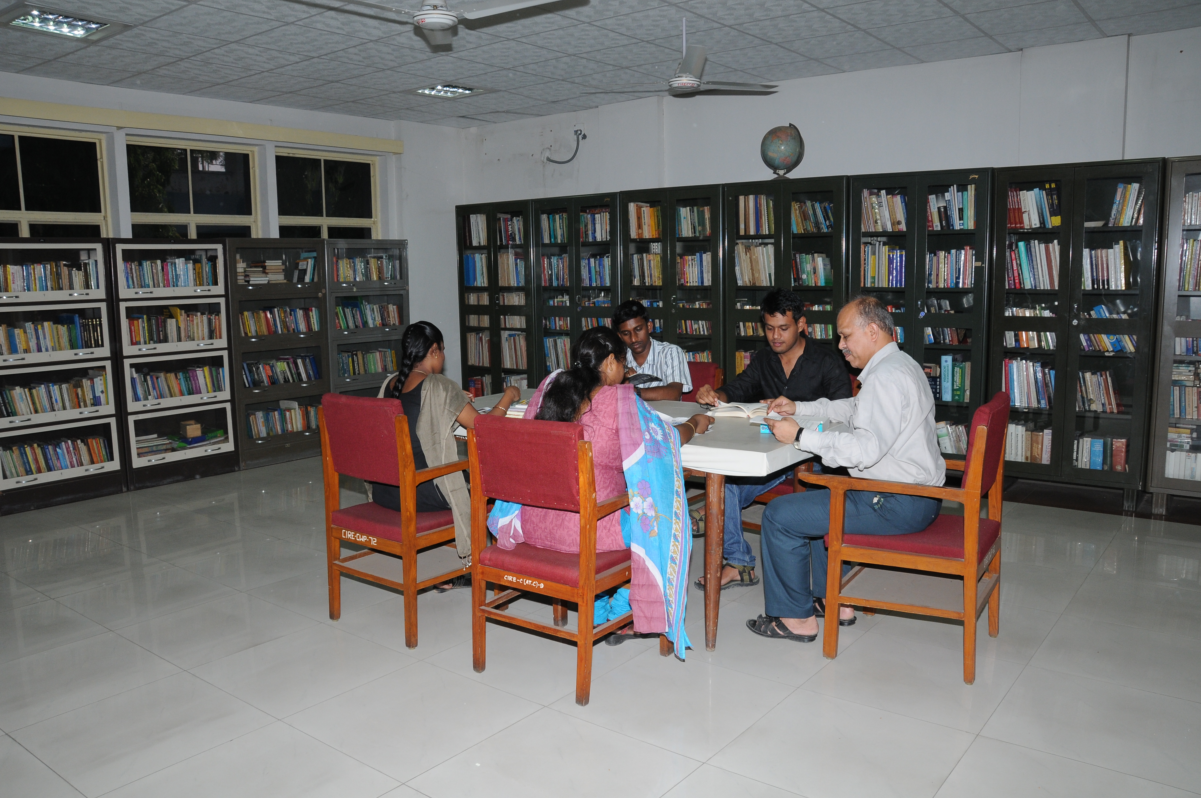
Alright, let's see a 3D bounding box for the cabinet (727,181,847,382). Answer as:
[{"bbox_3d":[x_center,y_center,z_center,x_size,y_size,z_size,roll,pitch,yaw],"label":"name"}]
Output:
[{"bbox_3d":[1.389,-0.524,6.435,0.930,2.000,0.450,5,10,37],"label":"cabinet"}]

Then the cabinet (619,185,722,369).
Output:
[{"bbox_3d":[0.659,-0.593,6.991,0.910,2.000,0.450,5,10,37],"label":"cabinet"}]

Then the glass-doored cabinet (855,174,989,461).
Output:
[{"bbox_3d":[2.150,-0.466,5.955,0.915,2.022,0.470,5,10,37],"label":"glass-doored cabinet"}]

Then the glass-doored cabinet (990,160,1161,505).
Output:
[{"bbox_3d":[2.811,-0.382,5.349,0.920,2.000,0.450,5,10,37],"label":"glass-doored cabinet"}]

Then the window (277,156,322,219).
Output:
[{"bbox_3d":[-2.530,-1.776,7.550,0.050,0.489,0.477,5,10,37],"label":"window"}]

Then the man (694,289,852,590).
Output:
[{"bbox_3d":[0.751,0.163,4.079,0.560,1.300,0.760,5,10,37],"label":"man"}]

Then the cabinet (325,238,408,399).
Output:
[{"bbox_3d":[-2.017,-0.463,7.513,0.370,1.683,0.824,5,10,37],"label":"cabinet"}]

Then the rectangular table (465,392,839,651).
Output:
[{"bbox_3d":[0.089,0.450,3.878,1.800,0.780,0.880,5,10,37],"label":"rectangular table"}]

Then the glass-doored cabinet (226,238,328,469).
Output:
[{"bbox_3d":[-2.514,-0.366,6.860,0.370,1.683,0.836,5,10,37],"label":"glass-doored cabinet"}]

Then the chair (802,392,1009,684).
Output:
[{"bbox_3d":[1.113,0.461,3.237,0.630,0.920,0.520,4,9,30],"label":"chair"}]

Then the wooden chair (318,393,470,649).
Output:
[{"bbox_3d":[-0.714,0.417,3.631,0.540,0.925,0.660,5,10,37],"label":"wooden chair"}]

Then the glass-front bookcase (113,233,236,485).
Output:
[{"bbox_3d":[-2.999,-0.270,6.215,0.370,1.683,0.824,5,10,37],"label":"glass-front bookcase"}]

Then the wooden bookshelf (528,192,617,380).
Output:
[{"bbox_3d":[-0.065,-0.677,7.649,0.924,2.022,0.470,5,10,37],"label":"wooden bookshelf"}]

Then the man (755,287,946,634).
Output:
[{"bbox_3d":[0.926,0.261,3.336,0.720,1.280,0.520,4,9,31],"label":"man"}]

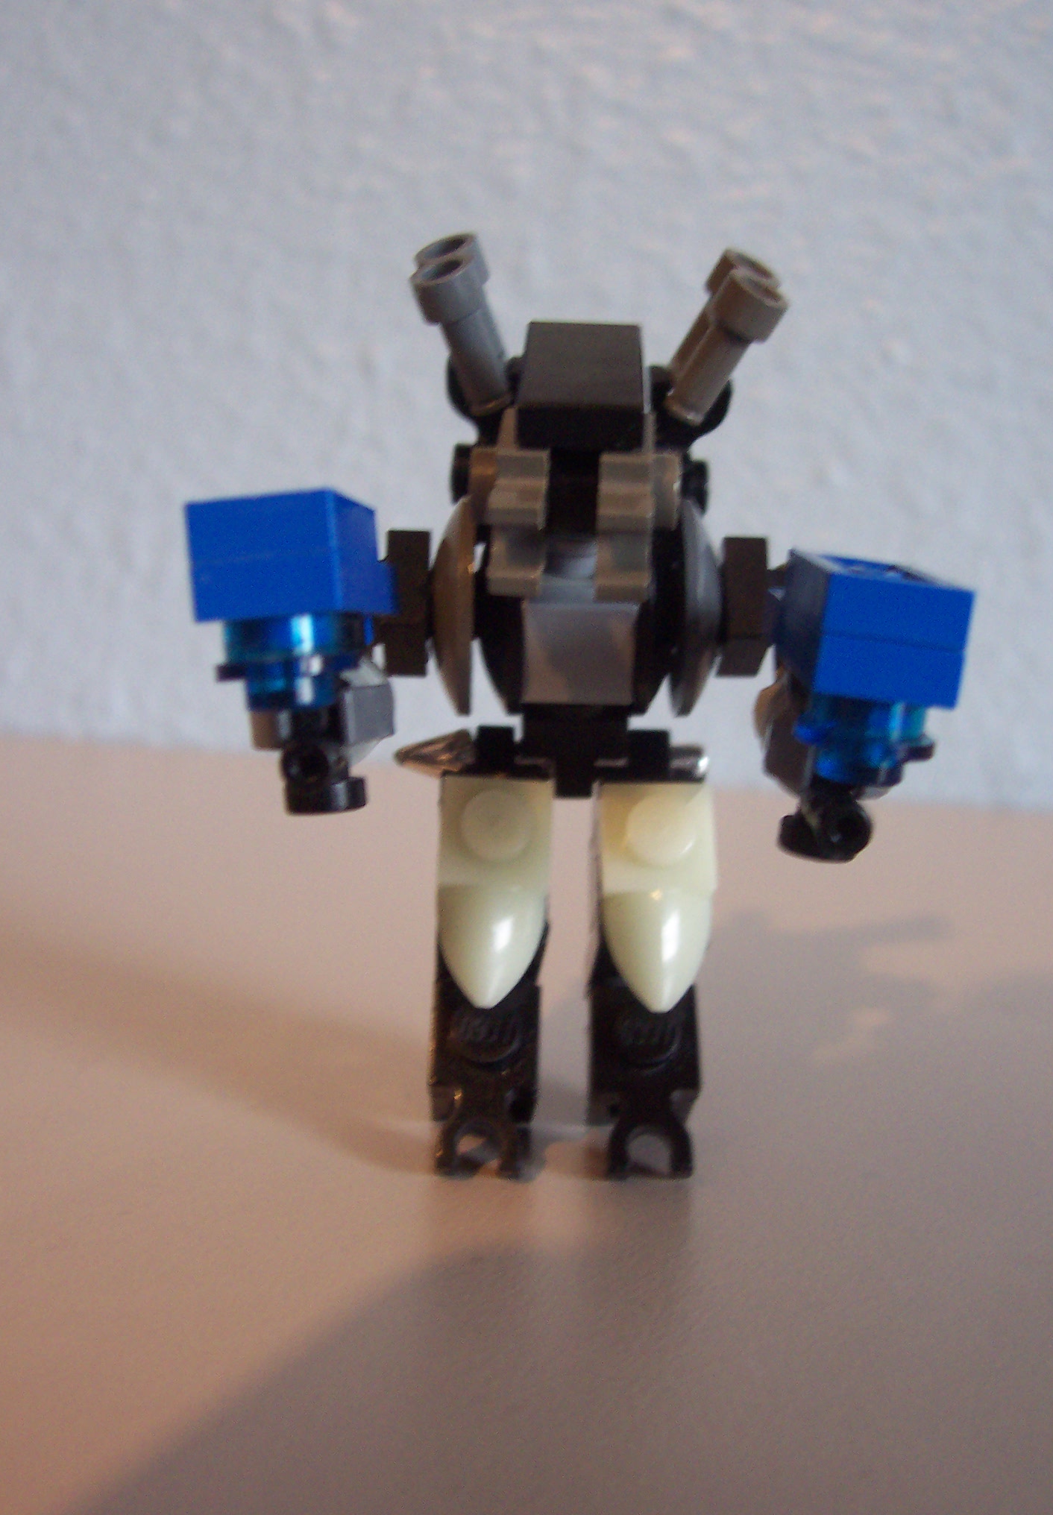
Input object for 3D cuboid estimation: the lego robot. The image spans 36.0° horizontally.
[{"bbox_3d":[0.003,-0.001,0.109,0.042,0.066,0.041,2,12,1],"label":"lego robot"}]

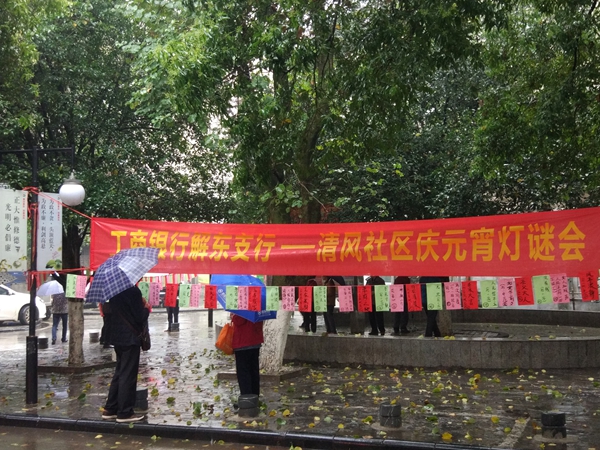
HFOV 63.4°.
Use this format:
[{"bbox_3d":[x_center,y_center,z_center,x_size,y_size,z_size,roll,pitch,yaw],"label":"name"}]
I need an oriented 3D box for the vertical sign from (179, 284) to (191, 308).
[{"bbox_3d":[-1.294,0.804,5.473,0.142,0.260,0.012,-2,-6,17],"label":"vertical sign"}]

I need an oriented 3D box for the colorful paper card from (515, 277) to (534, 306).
[{"bbox_3d":[2.070,0.614,4.464,0.145,0.260,0.012,-5,-7,17],"label":"colorful paper card"}]

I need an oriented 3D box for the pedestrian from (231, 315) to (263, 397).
[{"bbox_3d":[-0.632,1.389,5.838,0.520,1.580,0.380,1,-7,-11],"label":"pedestrian"}]

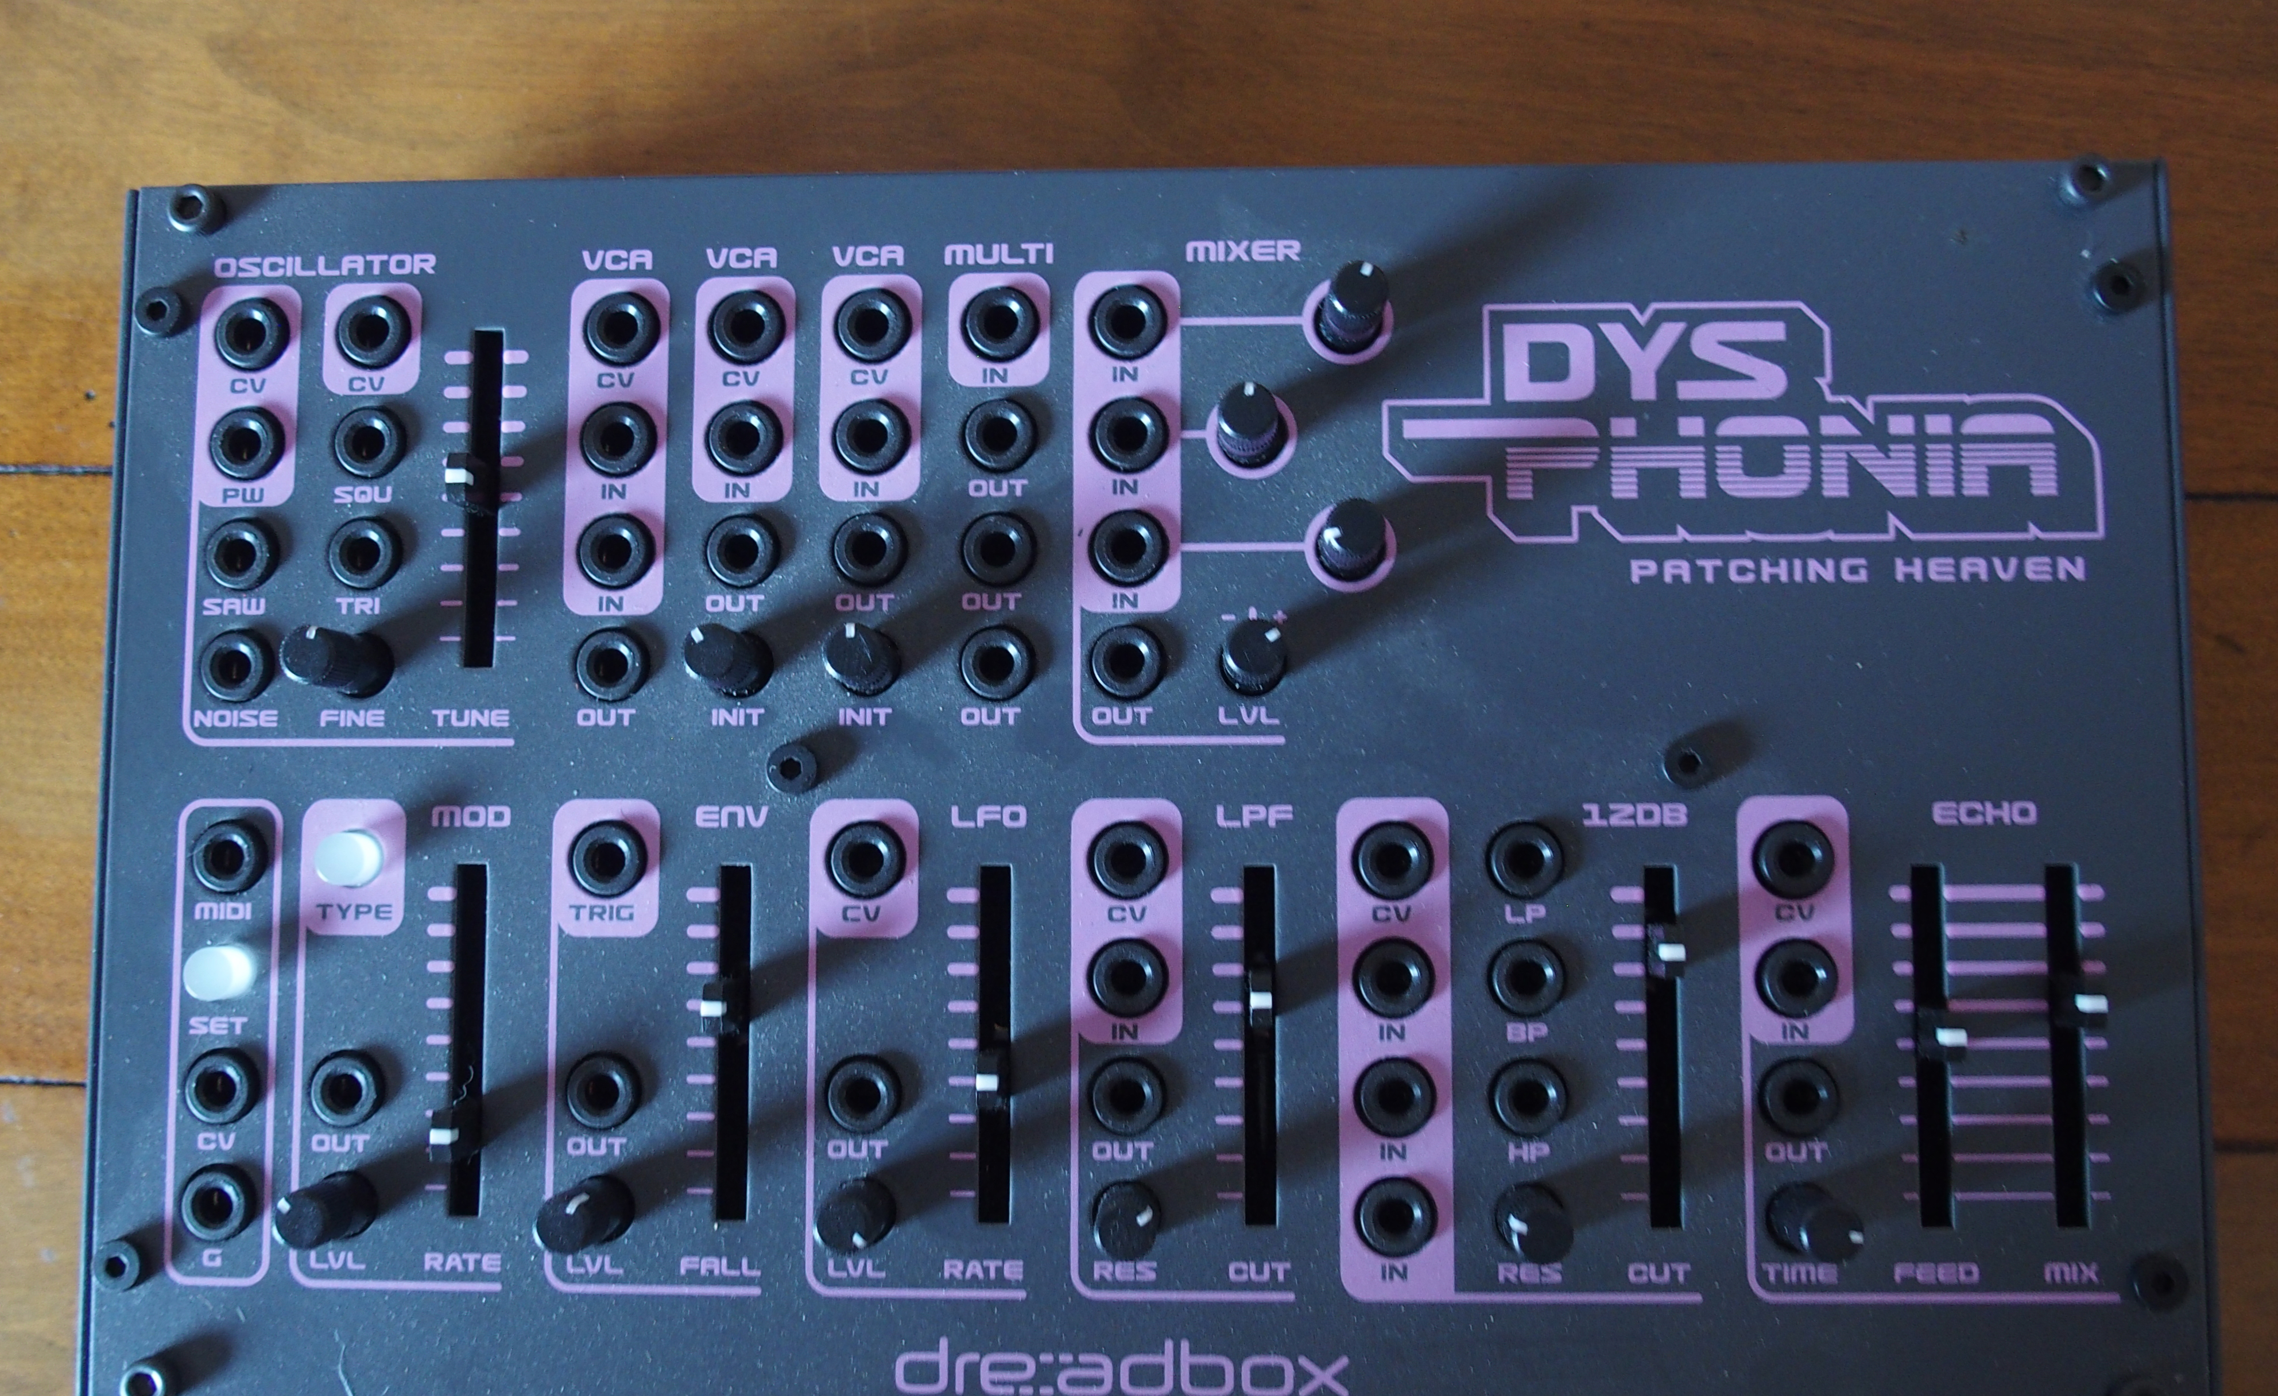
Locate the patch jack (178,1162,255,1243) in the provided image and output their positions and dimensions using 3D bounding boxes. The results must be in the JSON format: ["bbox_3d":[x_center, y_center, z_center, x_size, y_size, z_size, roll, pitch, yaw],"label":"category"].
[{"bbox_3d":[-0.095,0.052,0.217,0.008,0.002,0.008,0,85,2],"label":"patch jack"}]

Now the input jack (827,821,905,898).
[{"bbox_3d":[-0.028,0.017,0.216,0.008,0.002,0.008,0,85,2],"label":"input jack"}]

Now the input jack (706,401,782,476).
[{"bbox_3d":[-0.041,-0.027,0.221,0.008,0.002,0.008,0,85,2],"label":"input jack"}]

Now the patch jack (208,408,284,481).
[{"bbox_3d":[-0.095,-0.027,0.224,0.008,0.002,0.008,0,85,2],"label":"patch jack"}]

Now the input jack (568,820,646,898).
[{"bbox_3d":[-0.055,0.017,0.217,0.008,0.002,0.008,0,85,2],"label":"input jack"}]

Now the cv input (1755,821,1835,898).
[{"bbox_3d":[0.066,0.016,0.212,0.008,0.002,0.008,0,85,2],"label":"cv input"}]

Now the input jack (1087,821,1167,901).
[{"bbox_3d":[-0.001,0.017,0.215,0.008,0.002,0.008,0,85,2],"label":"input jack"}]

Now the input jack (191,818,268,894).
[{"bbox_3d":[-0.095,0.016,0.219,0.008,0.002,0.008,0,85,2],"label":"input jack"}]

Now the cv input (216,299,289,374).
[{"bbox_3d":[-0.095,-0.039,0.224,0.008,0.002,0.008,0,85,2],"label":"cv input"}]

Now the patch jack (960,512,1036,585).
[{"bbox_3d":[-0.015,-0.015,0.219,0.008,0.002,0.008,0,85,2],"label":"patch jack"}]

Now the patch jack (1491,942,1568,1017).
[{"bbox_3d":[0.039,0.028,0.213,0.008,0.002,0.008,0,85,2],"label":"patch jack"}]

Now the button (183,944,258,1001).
[{"bbox_3d":[-0.095,0.029,0.218,0.005,0.005,0.005,0,85,2],"label":"button"}]

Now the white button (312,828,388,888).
[{"bbox_3d":[-0.082,0.017,0.218,0.005,0.005,0.005,0,85,2],"label":"white button"}]

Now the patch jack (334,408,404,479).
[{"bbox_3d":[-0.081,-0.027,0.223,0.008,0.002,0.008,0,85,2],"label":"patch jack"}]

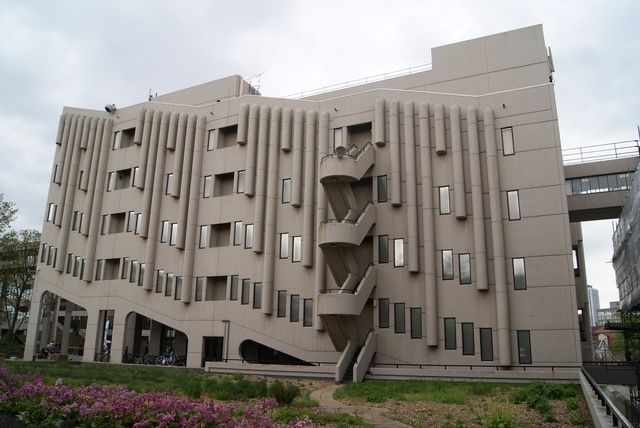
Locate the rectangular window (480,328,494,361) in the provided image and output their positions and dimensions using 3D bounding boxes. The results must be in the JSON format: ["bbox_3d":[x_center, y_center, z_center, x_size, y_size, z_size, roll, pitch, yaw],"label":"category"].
[{"bbox_3d":[8.502,6.659,24.454,0.570,1.630,0.150,-5,-15,25],"label":"rectangular window"}]

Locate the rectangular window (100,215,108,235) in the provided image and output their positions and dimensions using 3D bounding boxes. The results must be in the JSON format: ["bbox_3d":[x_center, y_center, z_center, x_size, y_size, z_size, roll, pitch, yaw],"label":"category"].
[{"bbox_3d":[-18.570,0.986,41.607,0.610,1.719,0.150,-5,-14,26],"label":"rectangular window"}]

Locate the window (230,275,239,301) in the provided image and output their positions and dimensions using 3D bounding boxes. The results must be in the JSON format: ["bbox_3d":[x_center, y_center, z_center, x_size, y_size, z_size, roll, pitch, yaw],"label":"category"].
[{"bbox_3d":[-5.677,4.918,32.032,0.590,1.660,0.130,-6,-16,26],"label":"window"}]

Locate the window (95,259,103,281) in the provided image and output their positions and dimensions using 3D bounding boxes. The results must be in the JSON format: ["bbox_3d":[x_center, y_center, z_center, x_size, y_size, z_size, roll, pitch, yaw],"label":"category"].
[{"bbox_3d":[-17.628,4.521,38.372,0.605,1.650,0.120,-6,-16,25],"label":"window"}]

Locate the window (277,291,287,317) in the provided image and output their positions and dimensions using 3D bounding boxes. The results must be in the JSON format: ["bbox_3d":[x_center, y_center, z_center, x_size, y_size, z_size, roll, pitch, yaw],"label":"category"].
[{"bbox_3d":[-2.374,5.710,30.411,0.605,1.650,0.120,-6,-16,25],"label":"window"}]

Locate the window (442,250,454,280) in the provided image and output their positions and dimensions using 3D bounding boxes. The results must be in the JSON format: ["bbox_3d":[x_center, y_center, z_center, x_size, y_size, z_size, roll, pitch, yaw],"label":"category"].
[{"bbox_3d":[6.990,2.780,26.195,0.570,1.630,0.150,-5,-15,25],"label":"window"}]

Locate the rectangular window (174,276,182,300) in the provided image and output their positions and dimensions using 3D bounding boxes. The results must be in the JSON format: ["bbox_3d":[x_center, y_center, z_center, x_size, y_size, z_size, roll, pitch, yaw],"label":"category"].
[{"bbox_3d":[-10.015,5.269,34.158,0.590,1.660,0.130,-6,-16,26],"label":"rectangular window"}]

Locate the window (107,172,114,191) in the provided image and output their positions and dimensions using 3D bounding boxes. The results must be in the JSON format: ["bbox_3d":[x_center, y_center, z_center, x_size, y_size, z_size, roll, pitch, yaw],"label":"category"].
[{"bbox_3d":[-17.534,-2.650,40.283,0.605,1.650,0.120,-6,-16,25],"label":"window"}]

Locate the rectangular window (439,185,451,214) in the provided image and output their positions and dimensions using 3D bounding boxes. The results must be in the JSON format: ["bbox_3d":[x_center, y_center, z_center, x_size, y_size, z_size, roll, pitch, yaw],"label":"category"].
[{"bbox_3d":[7.130,-0.765,27.422,0.605,1.650,0.120,-6,-16,25],"label":"rectangular window"}]

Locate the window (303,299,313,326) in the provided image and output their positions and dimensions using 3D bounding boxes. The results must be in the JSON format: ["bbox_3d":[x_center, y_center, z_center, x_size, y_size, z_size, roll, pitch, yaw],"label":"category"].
[{"bbox_3d":[-0.713,5.982,29.204,0.590,1.660,0.130,-6,-16,26],"label":"window"}]

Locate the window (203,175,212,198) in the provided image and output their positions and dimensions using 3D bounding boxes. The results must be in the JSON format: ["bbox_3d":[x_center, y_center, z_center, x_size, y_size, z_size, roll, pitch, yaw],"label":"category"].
[{"bbox_3d":[-8.447,-2.032,36.080,0.600,1.688,0.150,-6,-16,25],"label":"window"}]

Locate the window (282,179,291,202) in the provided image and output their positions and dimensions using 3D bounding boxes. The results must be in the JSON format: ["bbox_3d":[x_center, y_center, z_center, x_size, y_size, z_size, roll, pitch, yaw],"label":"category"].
[{"bbox_3d":[-2.313,-1.597,33.986,0.610,1.719,0.150,-5,-14,26],"label":"window"}]

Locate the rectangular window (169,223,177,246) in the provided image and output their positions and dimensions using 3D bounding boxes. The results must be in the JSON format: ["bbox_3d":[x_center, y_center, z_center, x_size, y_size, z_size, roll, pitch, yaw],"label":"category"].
[{"bbox_3d":[-11.427,1.658,37.843,0.610,1.719,0.150,-5,-14,26],"label":"rectangular window"}]

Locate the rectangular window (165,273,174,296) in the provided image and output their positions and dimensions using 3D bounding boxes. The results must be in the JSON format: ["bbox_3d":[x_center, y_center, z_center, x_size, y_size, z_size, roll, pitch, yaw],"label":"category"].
[{"bbox_3d":[-11.134,5.222,35.491,0.600,1.688,0.150,-6,-16,25],"label":"rectangular window"}]

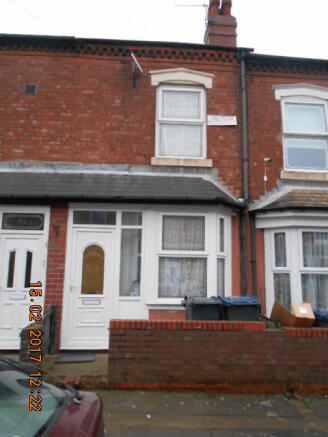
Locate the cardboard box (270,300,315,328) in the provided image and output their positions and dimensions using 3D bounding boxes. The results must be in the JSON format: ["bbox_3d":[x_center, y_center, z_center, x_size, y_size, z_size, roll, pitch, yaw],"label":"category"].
[{"bbox_3d":[1.936,1.472,4.942,0.553,0.410,0.430,1,-9,-3],"label":"cardboard box"}]

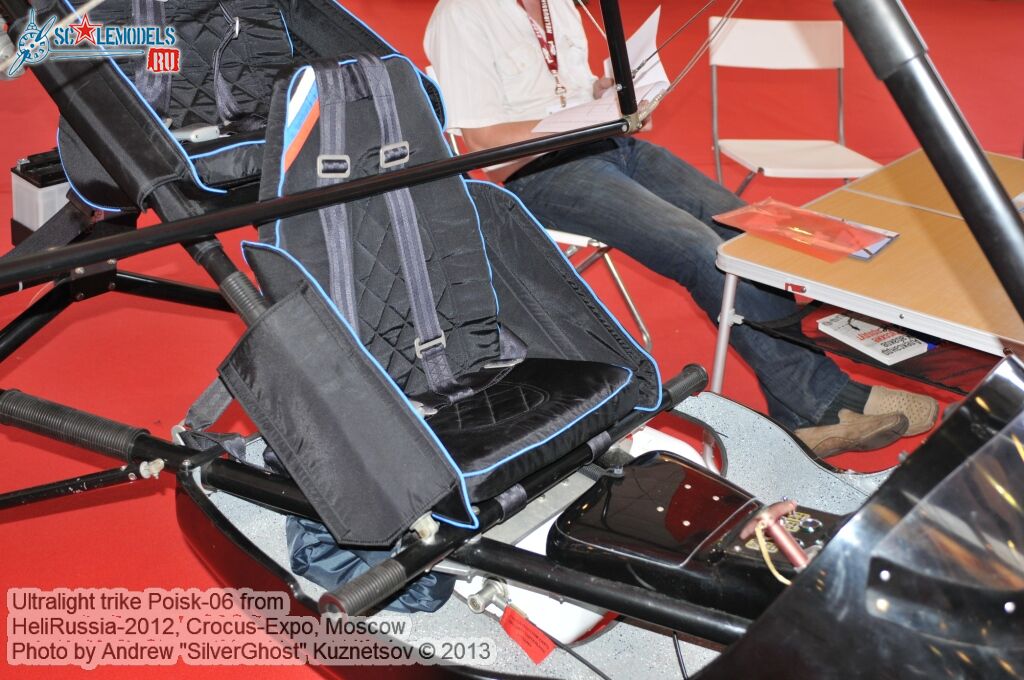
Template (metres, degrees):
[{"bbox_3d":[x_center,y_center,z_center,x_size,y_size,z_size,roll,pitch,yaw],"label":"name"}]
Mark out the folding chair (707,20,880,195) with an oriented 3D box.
[{"bbox_3d":[0.792,-0.484,3.414,0.415,0.775,0.465,-2,25,-11],"label":"folding chair"}]

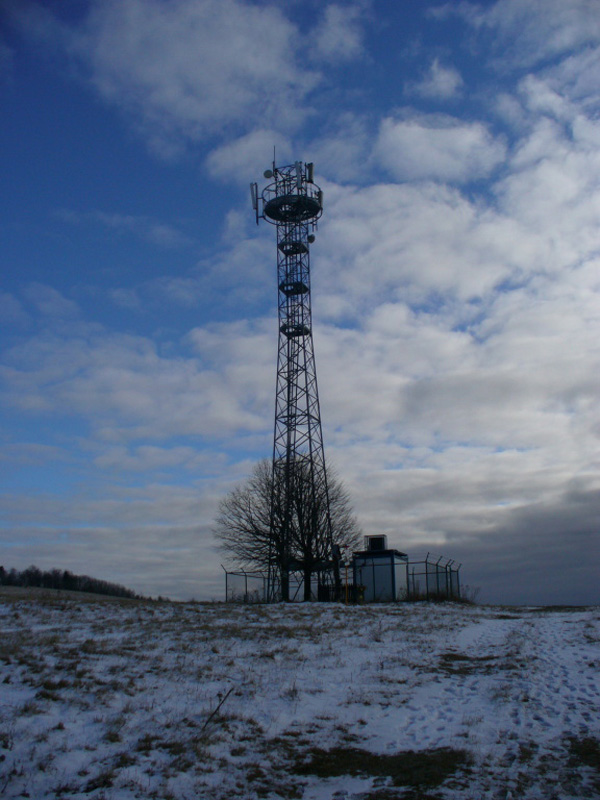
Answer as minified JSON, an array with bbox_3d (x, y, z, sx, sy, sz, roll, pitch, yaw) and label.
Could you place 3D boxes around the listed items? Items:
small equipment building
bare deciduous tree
[{"bbox_3d":[4.481,9.426,47.718,2.300,3.650,3.200,-6,-15,18],"label":"small equipment building"},{"bbox_3d":[-0.629,6.665,44.261,7.500,7.450,6.800,-1,-15,0],"label":"bare deciduous tree"}]

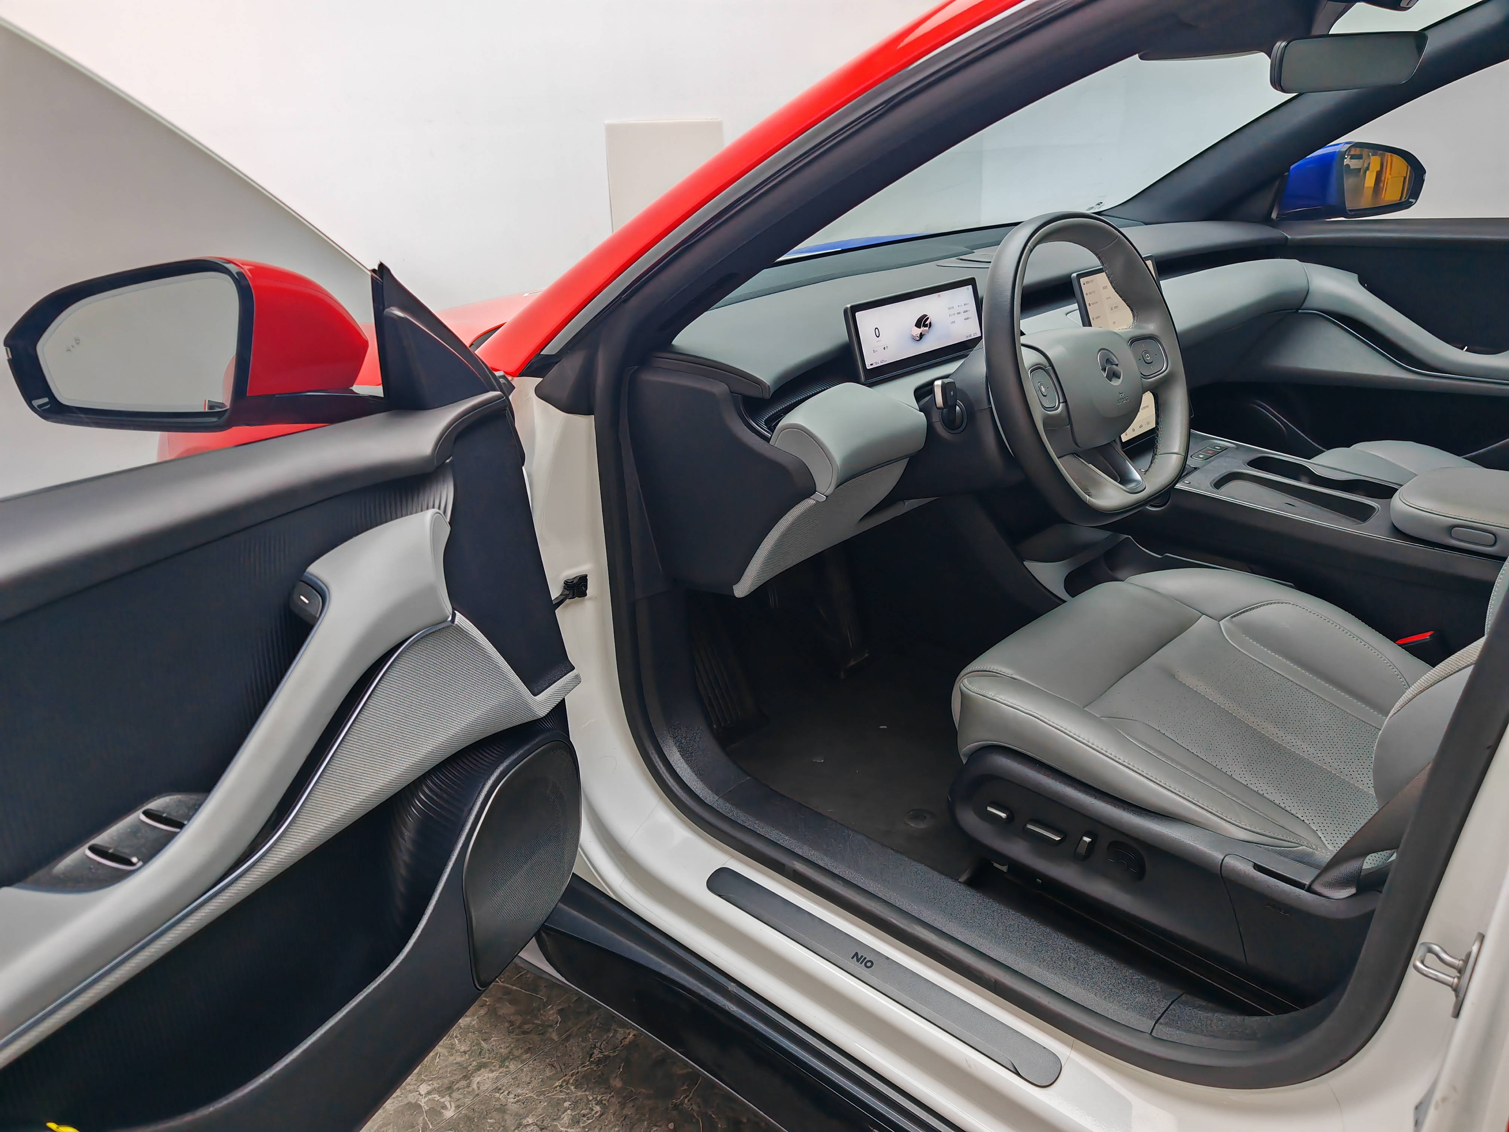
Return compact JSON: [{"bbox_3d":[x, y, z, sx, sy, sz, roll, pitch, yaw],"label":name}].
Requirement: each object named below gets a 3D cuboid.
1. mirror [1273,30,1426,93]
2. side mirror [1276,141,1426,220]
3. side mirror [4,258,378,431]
[{"bbox_3d":[0.733,-0.626,1.461,0.232,0.063,0.031,-12,31,-21],"label":"mirror"},{"bbox_3d":[1.189,-0.776,2.351,0.271,0.154,0.161,-14,25,-29],"label":"side mirror"},{"bbox_3d":[-0.514,-0.213,1.081,0.271,0.154,0.161,3,23,11],"label":"side mirror"}]

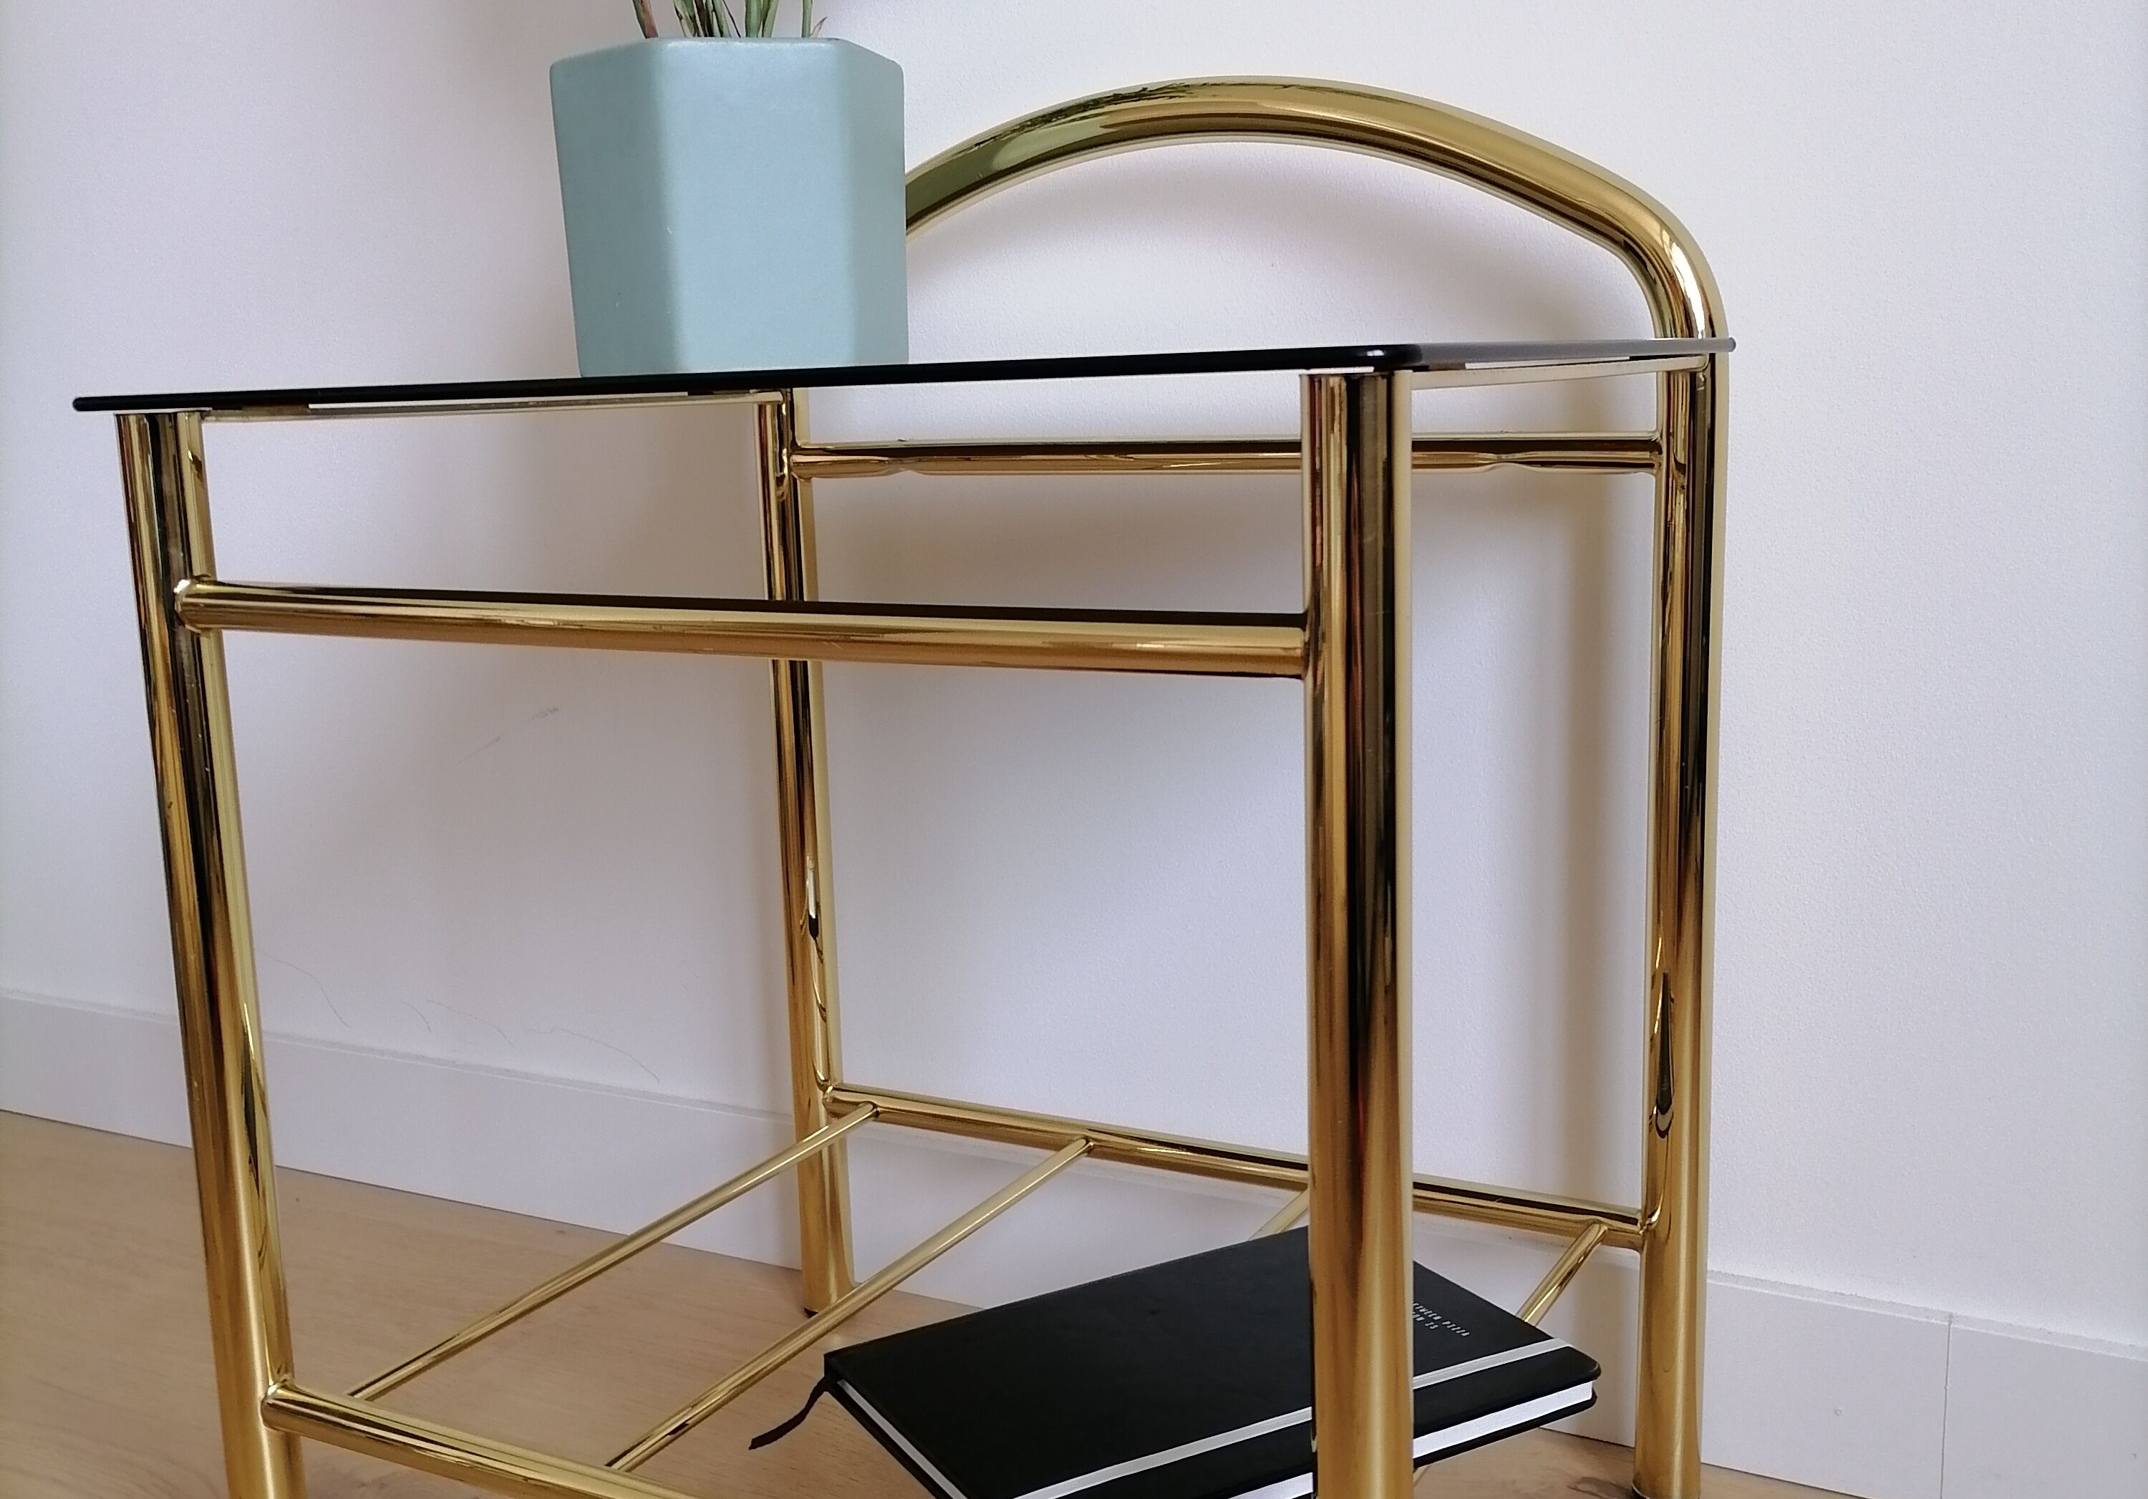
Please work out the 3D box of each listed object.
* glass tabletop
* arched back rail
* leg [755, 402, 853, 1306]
[{"bbox_3d":[-0.042,-0.124,0.715,0.446,0.006,0.329,4,11,28],"label":"glass tabletop"},{"bbox_3d":[0.045,-0.210,0.866,0.430,0.112,0.025,4,11,28],"label":"arched back rail"},{"bbox_3d":[-0.125,0.055,1.011,0.025,0.446,0.025,-2,10,0],"label":"leg"}]

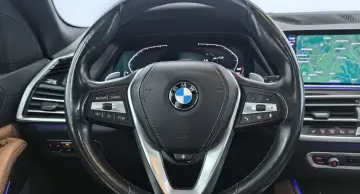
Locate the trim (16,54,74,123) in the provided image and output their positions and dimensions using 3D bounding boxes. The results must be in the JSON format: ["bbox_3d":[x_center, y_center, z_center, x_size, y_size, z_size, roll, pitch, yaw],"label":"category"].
[{"bbox_3d":[-0.298,-0.021,0.665,0.140,0.155,0.060,0,10,-3],"label":"trim"}]

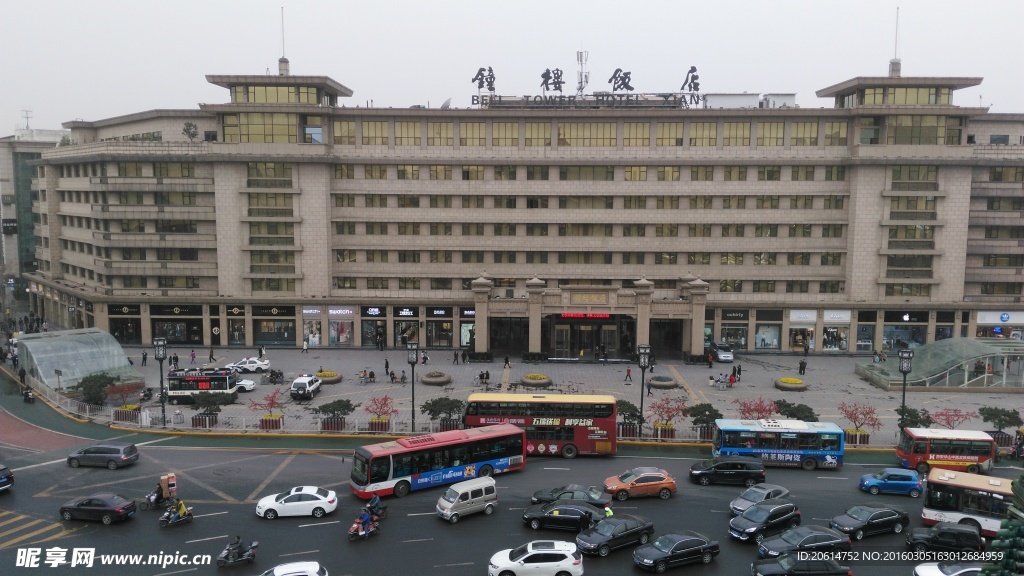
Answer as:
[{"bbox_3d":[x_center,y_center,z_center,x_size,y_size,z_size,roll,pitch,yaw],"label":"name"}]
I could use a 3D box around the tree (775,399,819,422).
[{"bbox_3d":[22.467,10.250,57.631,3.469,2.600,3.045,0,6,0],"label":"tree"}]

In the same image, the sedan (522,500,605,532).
[{"bbox_3d":[3.116,13.116,42.809,4.820,1.450,1.830,1,7,5],"label":"sedan"}]

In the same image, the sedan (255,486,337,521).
[{"bbox_3d":[-12.776,12.693,43.716,4.600,1.480,1.790,0,6,-7],"label":"sedan"}]

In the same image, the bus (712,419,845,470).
[{"bbox_3d":[18.977,11.193,52.438,8.349,2.973,2.436,1,6,6],"label":"bus"}]

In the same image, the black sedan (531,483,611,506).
[{"bbox_3d":[3.655,12.658,44.323,4.750,1.450,1.800,2,6,16],"label":"black sedan"}]

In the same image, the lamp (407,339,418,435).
[{"bbox_3d":[-7.809,7.835,57.662,0.880,7.463,0.880,1,6,1],"label":"lamp"}]

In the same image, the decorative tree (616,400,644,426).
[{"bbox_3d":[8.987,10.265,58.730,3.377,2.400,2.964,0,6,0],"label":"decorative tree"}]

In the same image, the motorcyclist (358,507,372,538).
[{"bbox_3d":[-8.234,13.165,41.111,0.780,1.550,0.620,-4,8,-30],"label":"motorcyclist"}]

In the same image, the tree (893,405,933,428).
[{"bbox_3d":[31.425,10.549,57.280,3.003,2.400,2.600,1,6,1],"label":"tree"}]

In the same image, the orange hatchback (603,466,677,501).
[{"bbox_3d":[8.272,12.409,46.801,4.550,1.620,1.830,0,6,-4],"label":"orange hatchback"}]

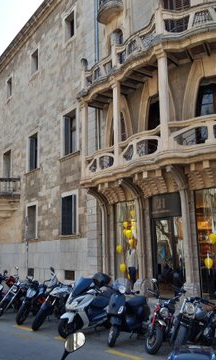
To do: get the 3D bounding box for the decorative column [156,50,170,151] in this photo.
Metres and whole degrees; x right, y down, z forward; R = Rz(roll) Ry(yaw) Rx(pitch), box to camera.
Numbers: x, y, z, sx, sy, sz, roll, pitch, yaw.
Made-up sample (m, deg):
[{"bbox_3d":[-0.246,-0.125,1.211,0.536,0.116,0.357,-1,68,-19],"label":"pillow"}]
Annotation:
[{"bbox_3d":[1.784,-2.690,11.786,0.340,3.380,0.340,-1,-10,0],"label":"decorative column"}]

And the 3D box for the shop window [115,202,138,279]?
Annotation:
[{"bbox_3d":[0.787,2.721,14.871,0.200,3.620,1.250,9,-15,-43],"label":"shop window"}]

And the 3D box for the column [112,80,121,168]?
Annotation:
[{"bbox_3d":[0.335,-2.166,13.811,0.280,3.394,0.280,-1,-12,0],"label":"column"}]

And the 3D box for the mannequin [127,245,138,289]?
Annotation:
[{"bbox_3d":[0.945,3.385,13.900,0.460,1.760,0.300,-8,-12,31],"label":"mannequin"}]

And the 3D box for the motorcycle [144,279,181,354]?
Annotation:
[{"bbox_3d":[1.136,2.531,6.916,0.800,1.180,2.050,-7,-13,26],"label":"motorcycle"}]

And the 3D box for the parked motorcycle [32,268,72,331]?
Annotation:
[{"bbox_3d":[-1.455,3.133,9.654,0.850,1.420,2.120,-5,-12,21],"label":"parked motorcycle"}]

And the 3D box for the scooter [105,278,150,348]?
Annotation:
[{"bbox_3d":[0.392,2.631,7.404,0.720,1.200,1.800,-7,-13,27],"label":"scooter"}]

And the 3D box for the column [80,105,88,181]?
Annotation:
[{"bbox_3d":[-1.038,-1.776,15.864,0.280,3.495,0.280,10,-16,-41],"label":"column"}]

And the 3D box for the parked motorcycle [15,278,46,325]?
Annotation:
[{"bbox_3d":[-2.019,3.416,10.365,0.800,1.170,2.050,-6,-12,22],"label":"parked motorcycle"}]

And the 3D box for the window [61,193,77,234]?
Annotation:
[{"bbox_3d":[-2.036,1.842,18.816,0.200,2.100,1.650,7,-14,-35],"label":"window"}]

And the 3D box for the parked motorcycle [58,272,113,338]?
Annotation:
[{"bbox_3d":[-0.479,2.944,8.688,0.820,1.380,2.120,-11,-15,41],"label":"parked motorcycle"}]

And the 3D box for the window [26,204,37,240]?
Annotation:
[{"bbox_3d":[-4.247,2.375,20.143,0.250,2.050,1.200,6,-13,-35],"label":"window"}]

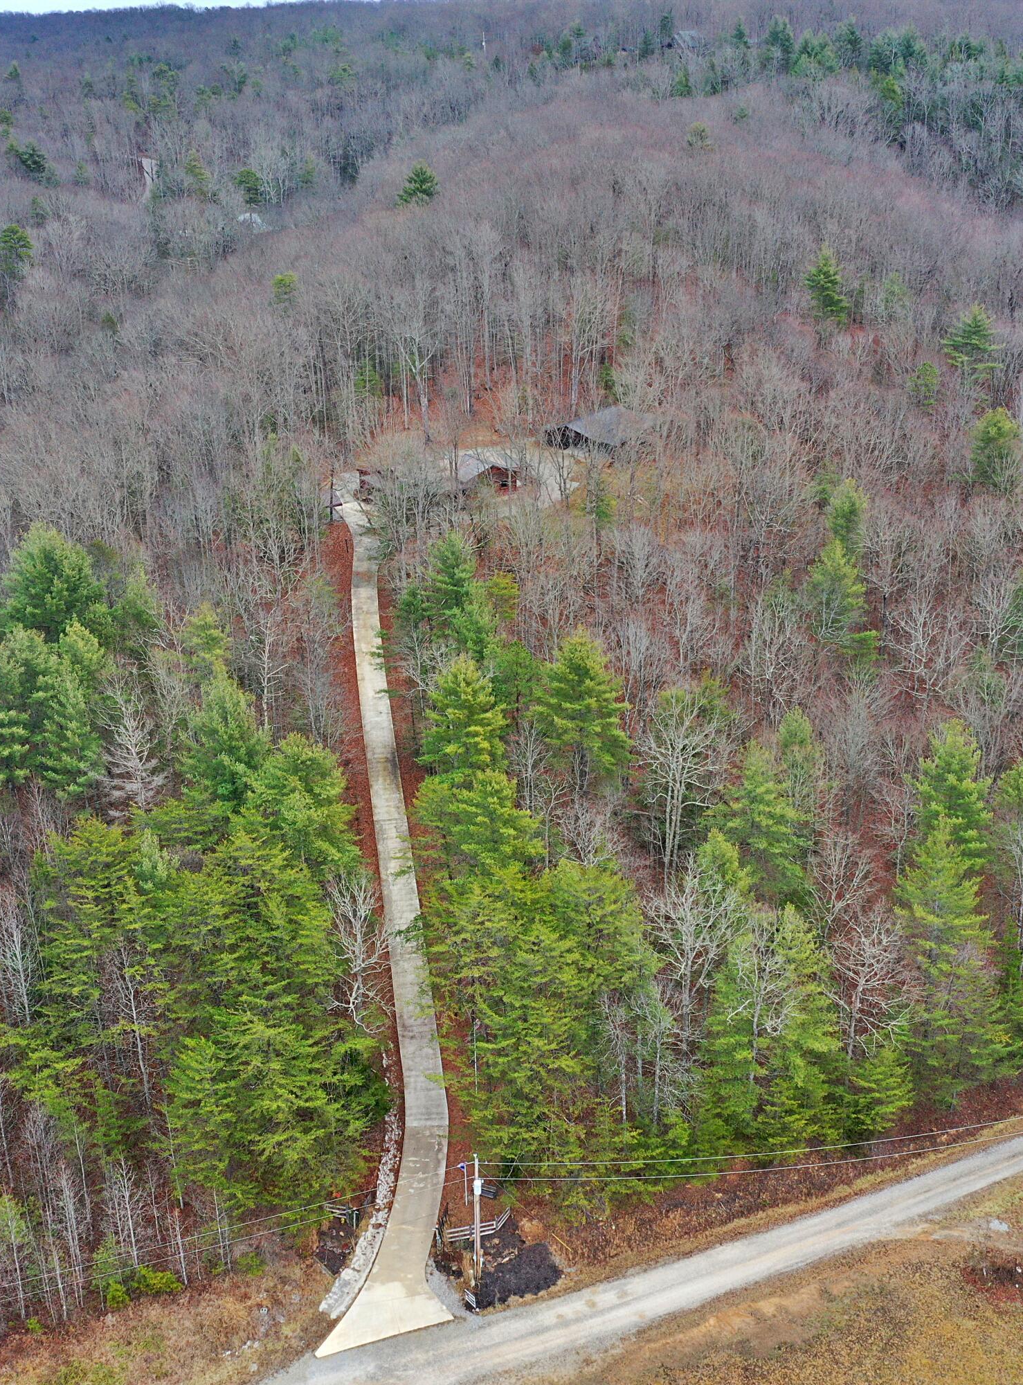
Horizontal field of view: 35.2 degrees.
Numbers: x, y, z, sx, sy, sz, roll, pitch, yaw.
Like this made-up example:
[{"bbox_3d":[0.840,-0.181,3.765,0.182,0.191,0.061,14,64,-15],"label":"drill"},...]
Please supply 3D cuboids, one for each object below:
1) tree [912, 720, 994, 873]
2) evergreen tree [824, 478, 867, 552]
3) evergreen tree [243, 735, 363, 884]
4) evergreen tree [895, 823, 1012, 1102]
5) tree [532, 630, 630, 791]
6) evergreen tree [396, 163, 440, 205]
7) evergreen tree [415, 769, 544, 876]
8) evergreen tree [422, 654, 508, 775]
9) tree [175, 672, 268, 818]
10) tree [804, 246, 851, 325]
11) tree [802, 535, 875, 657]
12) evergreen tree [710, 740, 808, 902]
[{"bbox_3d":[32.200,11.670,120.050,6.000,21.000,6.000,-1,23,0],"label":"tree"},{"bbox_3d":[40.300,-19.370,190.620,5.360,12.170,5.200,-1,23,0],"label":"evergreen tree"},{"bbox_3d":[-15.750,11.850,121.670,8.600,19.000,8.600,-1,23,0],"label":"evergreen tree"},{"bbox_3d":[30.380,19.050,112.510,8.020,23.000,7.780,-1,23,0],"label":"evergreen tree"},{"bbox_3d":[6.440,2.110,148.130,9.230,17.240,8.950,-1,23,0],"label":"tree"},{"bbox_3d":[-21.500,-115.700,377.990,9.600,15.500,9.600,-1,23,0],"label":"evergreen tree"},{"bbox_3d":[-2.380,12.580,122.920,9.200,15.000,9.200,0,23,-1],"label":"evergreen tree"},{"bbox_3d":[-3.760,5.870,128.670,6.600,19.000,6.600,-1,23,0],"label":"evergreen tree"},{"bbox_3d":[-25.150,5.870,141.800,8.260,16.380,8.010,-1,23,0],"label":"tree"},{"bbox_3d":[55.230,-69.950,281.990,8.200,15.500,8.200,-1,23,0],"label":"tree"},{"bbox_3d":[35.650,-9.640,173.190,7.830,14.410,7.590,-1,23,0],"label":"tree"},{"bbox_3d":[19.610,11.990,129.400,7.600,17.500,7.600,4,23,9],"label":"evergreen tree"}]

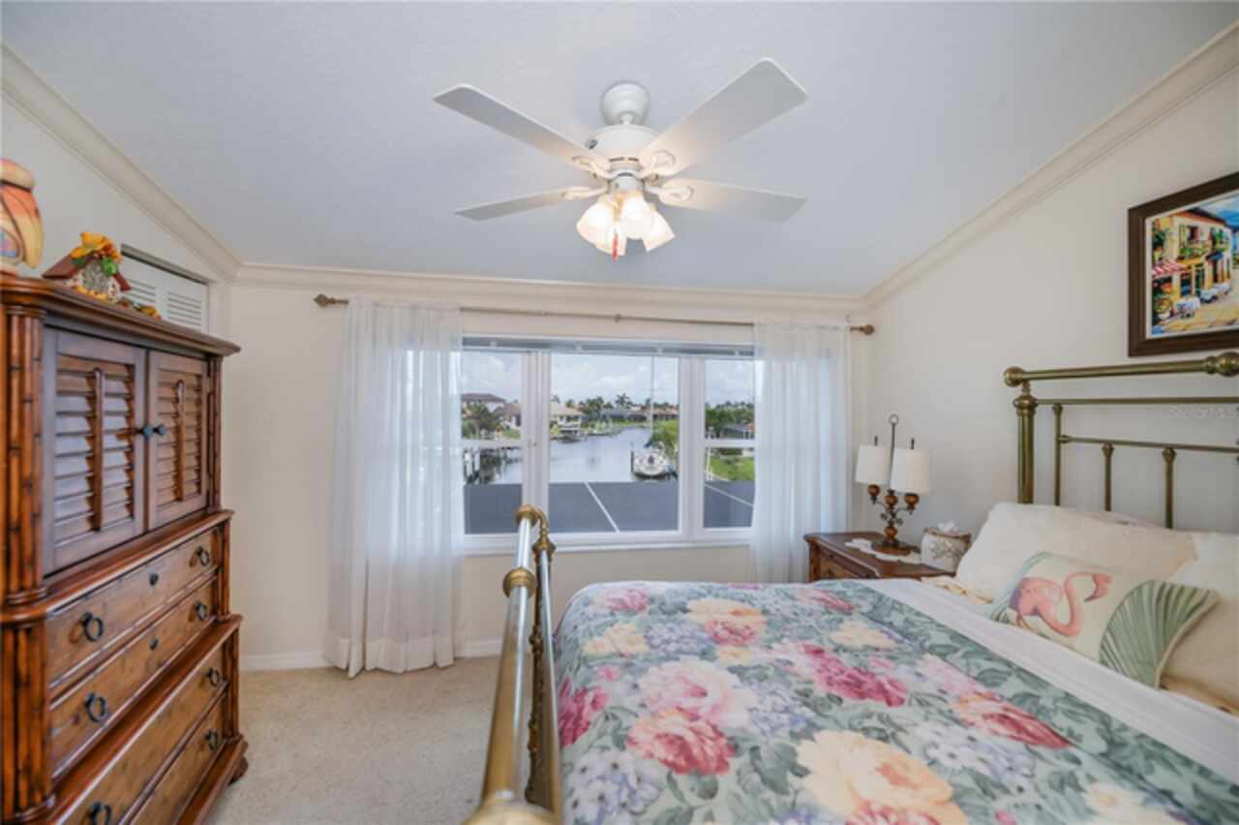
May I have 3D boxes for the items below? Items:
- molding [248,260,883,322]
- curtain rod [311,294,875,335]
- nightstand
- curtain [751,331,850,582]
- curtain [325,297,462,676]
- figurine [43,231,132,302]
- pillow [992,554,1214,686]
[{"bbox_3d":[-0.213,-0.734,2.951,3.950,0.125,0.085,1,0,-9],"label":"molding"},{"bbox_3d":[-0.011,-0.588,2.937,3.450,0.080,0.090,1,0,-9],"label":"curtain rod"},{"bbox_3d":[1.483,1.145,2.749,0.540,0.710,0.730,1,0,-9],"label":"nightstand"},{"bbox_3d":[1.190,0.434,3.124,0.710,2.100,0.130,1,0,-9],"label":"curtain"},{"bbox_3d":[-1.276,0.411,2.749,0.740,2.100,0.140,1,0,-9],"label":"curtain"},{"bbox_3d":[-1.373,-0.371,1.248,0.100,0.155,0.140,1,0,9],"label":"figurine"},{"bbox_3d":[1.427,0.596,1.470,0.125,0.310,0.480,41,-5,-7],"label":"pillow"}]

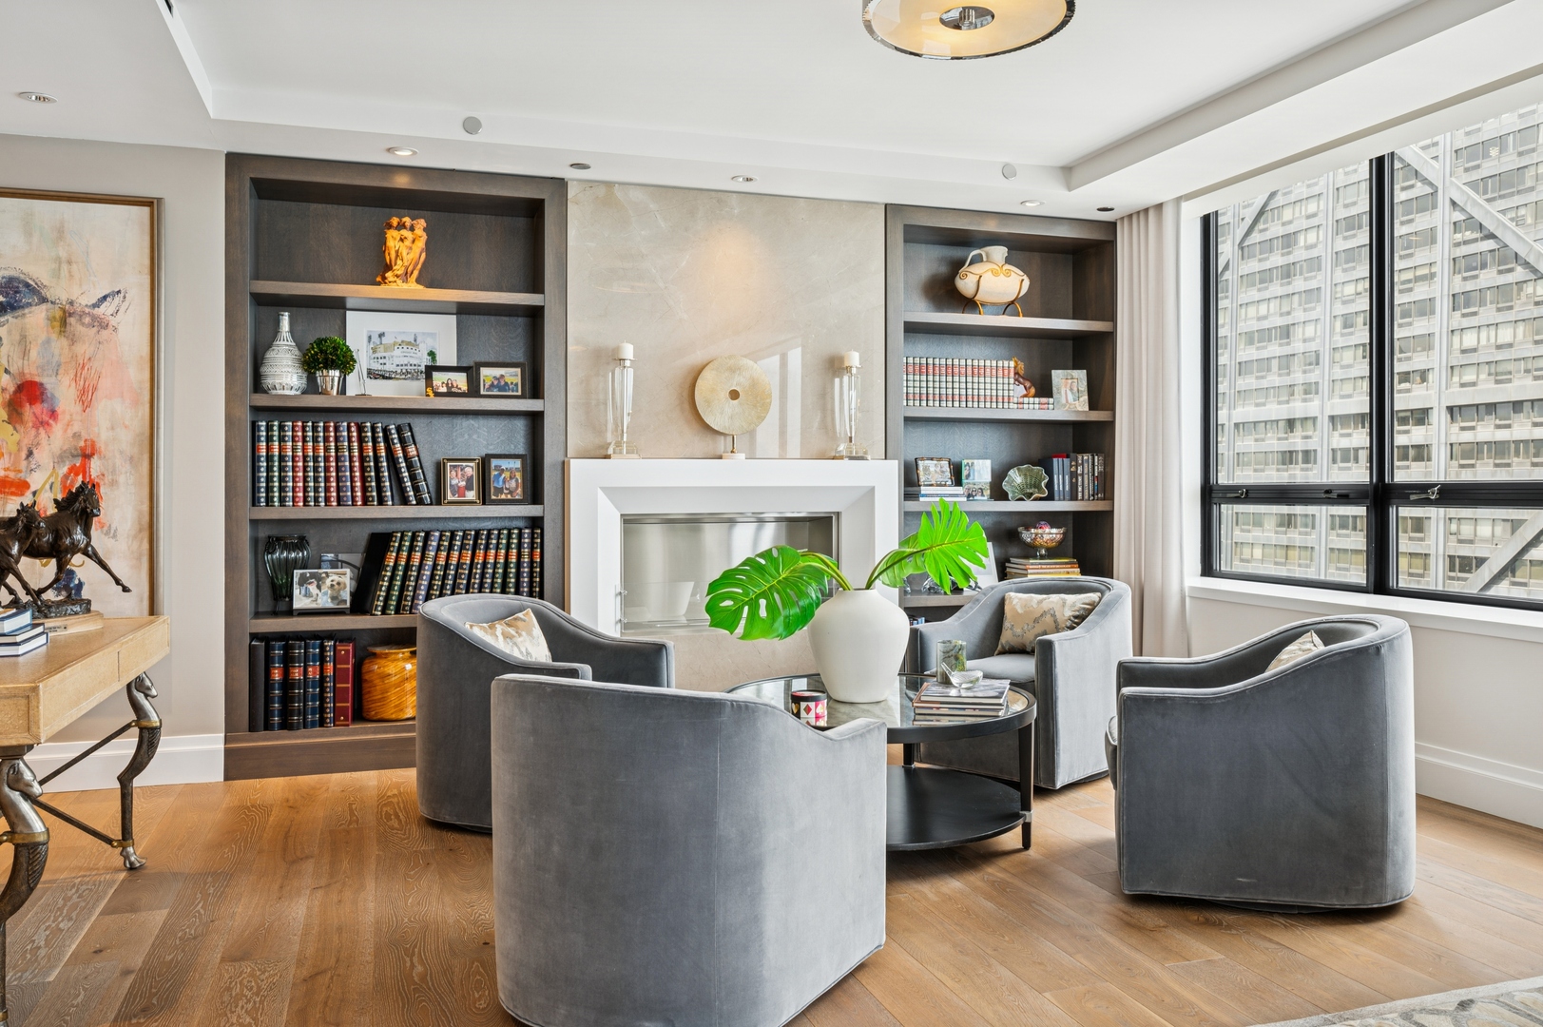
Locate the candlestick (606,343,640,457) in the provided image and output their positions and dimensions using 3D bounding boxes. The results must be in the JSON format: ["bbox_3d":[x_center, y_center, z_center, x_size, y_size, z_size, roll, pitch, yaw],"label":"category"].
[{"bbox_3d":[-0.637,-0.484,4.805,0.128,0.500,0.128,0,0,-16],"label":"candlestick"}]

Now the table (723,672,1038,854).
[{"bbox_3d":[0.374,0.857,3.832,1.040,0.455,1.040,0,0,0],"label":"table"}]

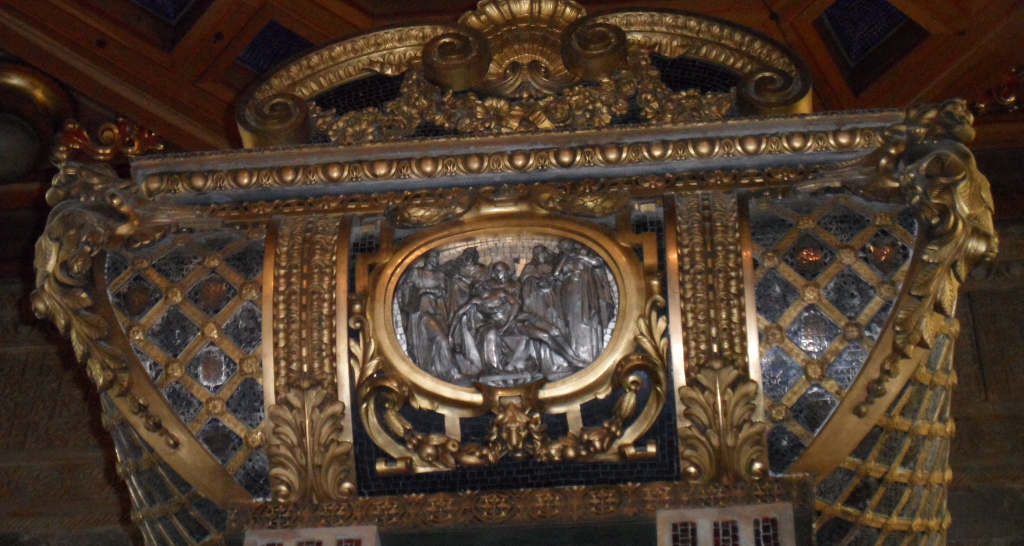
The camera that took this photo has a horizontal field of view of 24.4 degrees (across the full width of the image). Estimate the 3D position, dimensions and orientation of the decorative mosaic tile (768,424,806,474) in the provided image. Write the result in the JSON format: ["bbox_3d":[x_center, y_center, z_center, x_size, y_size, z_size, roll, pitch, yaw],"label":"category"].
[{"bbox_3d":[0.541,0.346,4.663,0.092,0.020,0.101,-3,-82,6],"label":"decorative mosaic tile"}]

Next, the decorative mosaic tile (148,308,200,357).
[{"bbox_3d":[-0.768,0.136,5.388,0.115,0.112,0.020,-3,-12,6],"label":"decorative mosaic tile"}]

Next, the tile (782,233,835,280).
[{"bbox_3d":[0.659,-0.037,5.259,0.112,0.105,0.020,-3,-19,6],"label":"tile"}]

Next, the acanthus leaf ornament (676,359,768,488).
[{"bbox_3d":[0.461,0.327,5.209,0.200,0.085,0.285,-3,-86,6],"label":"acanthus leaf ornament"}]

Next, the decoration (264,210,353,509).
[{"bbox_3d":[-0.447,0.195,5.327,0.200,0.630,0.130,-3,-10,6],"label":"decoration"}]

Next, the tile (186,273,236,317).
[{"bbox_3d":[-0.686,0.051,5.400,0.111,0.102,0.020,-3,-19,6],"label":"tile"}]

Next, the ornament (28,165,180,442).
[{"bbox_3d":[-0.927,0.071,5.382,0.180,0.600,0.190,-28,-12,28],"label":"ornament"}]

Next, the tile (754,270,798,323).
[{"bbox_3d":[0.586,0.052,5.243,0.095,0.118,0.020,-3,-12,6],"label":"tile"}]

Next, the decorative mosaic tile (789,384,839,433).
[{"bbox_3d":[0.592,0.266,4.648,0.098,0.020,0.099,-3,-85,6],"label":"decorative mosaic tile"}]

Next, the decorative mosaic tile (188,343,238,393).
[{"bbox_3d":[-0.679,0.216,5.366,0.114,0.110,0.020,-3,-4,6],"label":"decorative mosaic tile"}]

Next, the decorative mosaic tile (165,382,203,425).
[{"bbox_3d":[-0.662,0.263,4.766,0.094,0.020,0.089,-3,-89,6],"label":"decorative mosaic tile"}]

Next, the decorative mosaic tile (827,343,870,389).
[{"bbox_3d":[0.741,0.203,5.214,0.094,0.020,0.103,-3,-87,6],"label":"decorative mosaic tile"}]

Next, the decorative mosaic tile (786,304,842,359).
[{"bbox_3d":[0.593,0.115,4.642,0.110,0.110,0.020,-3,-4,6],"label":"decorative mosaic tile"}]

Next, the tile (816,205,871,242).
[{"bbox_3d":[0.739,-0.108,5.277,0.117,0.096,0.020,-3,-30,6],"label":"tile"}]

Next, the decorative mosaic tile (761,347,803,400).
[{"bbox_3d":[0.596,0.222,5.231,0.090,0.020,0.121,-3,-86,6],"label":"decorative mosaic tile"}]

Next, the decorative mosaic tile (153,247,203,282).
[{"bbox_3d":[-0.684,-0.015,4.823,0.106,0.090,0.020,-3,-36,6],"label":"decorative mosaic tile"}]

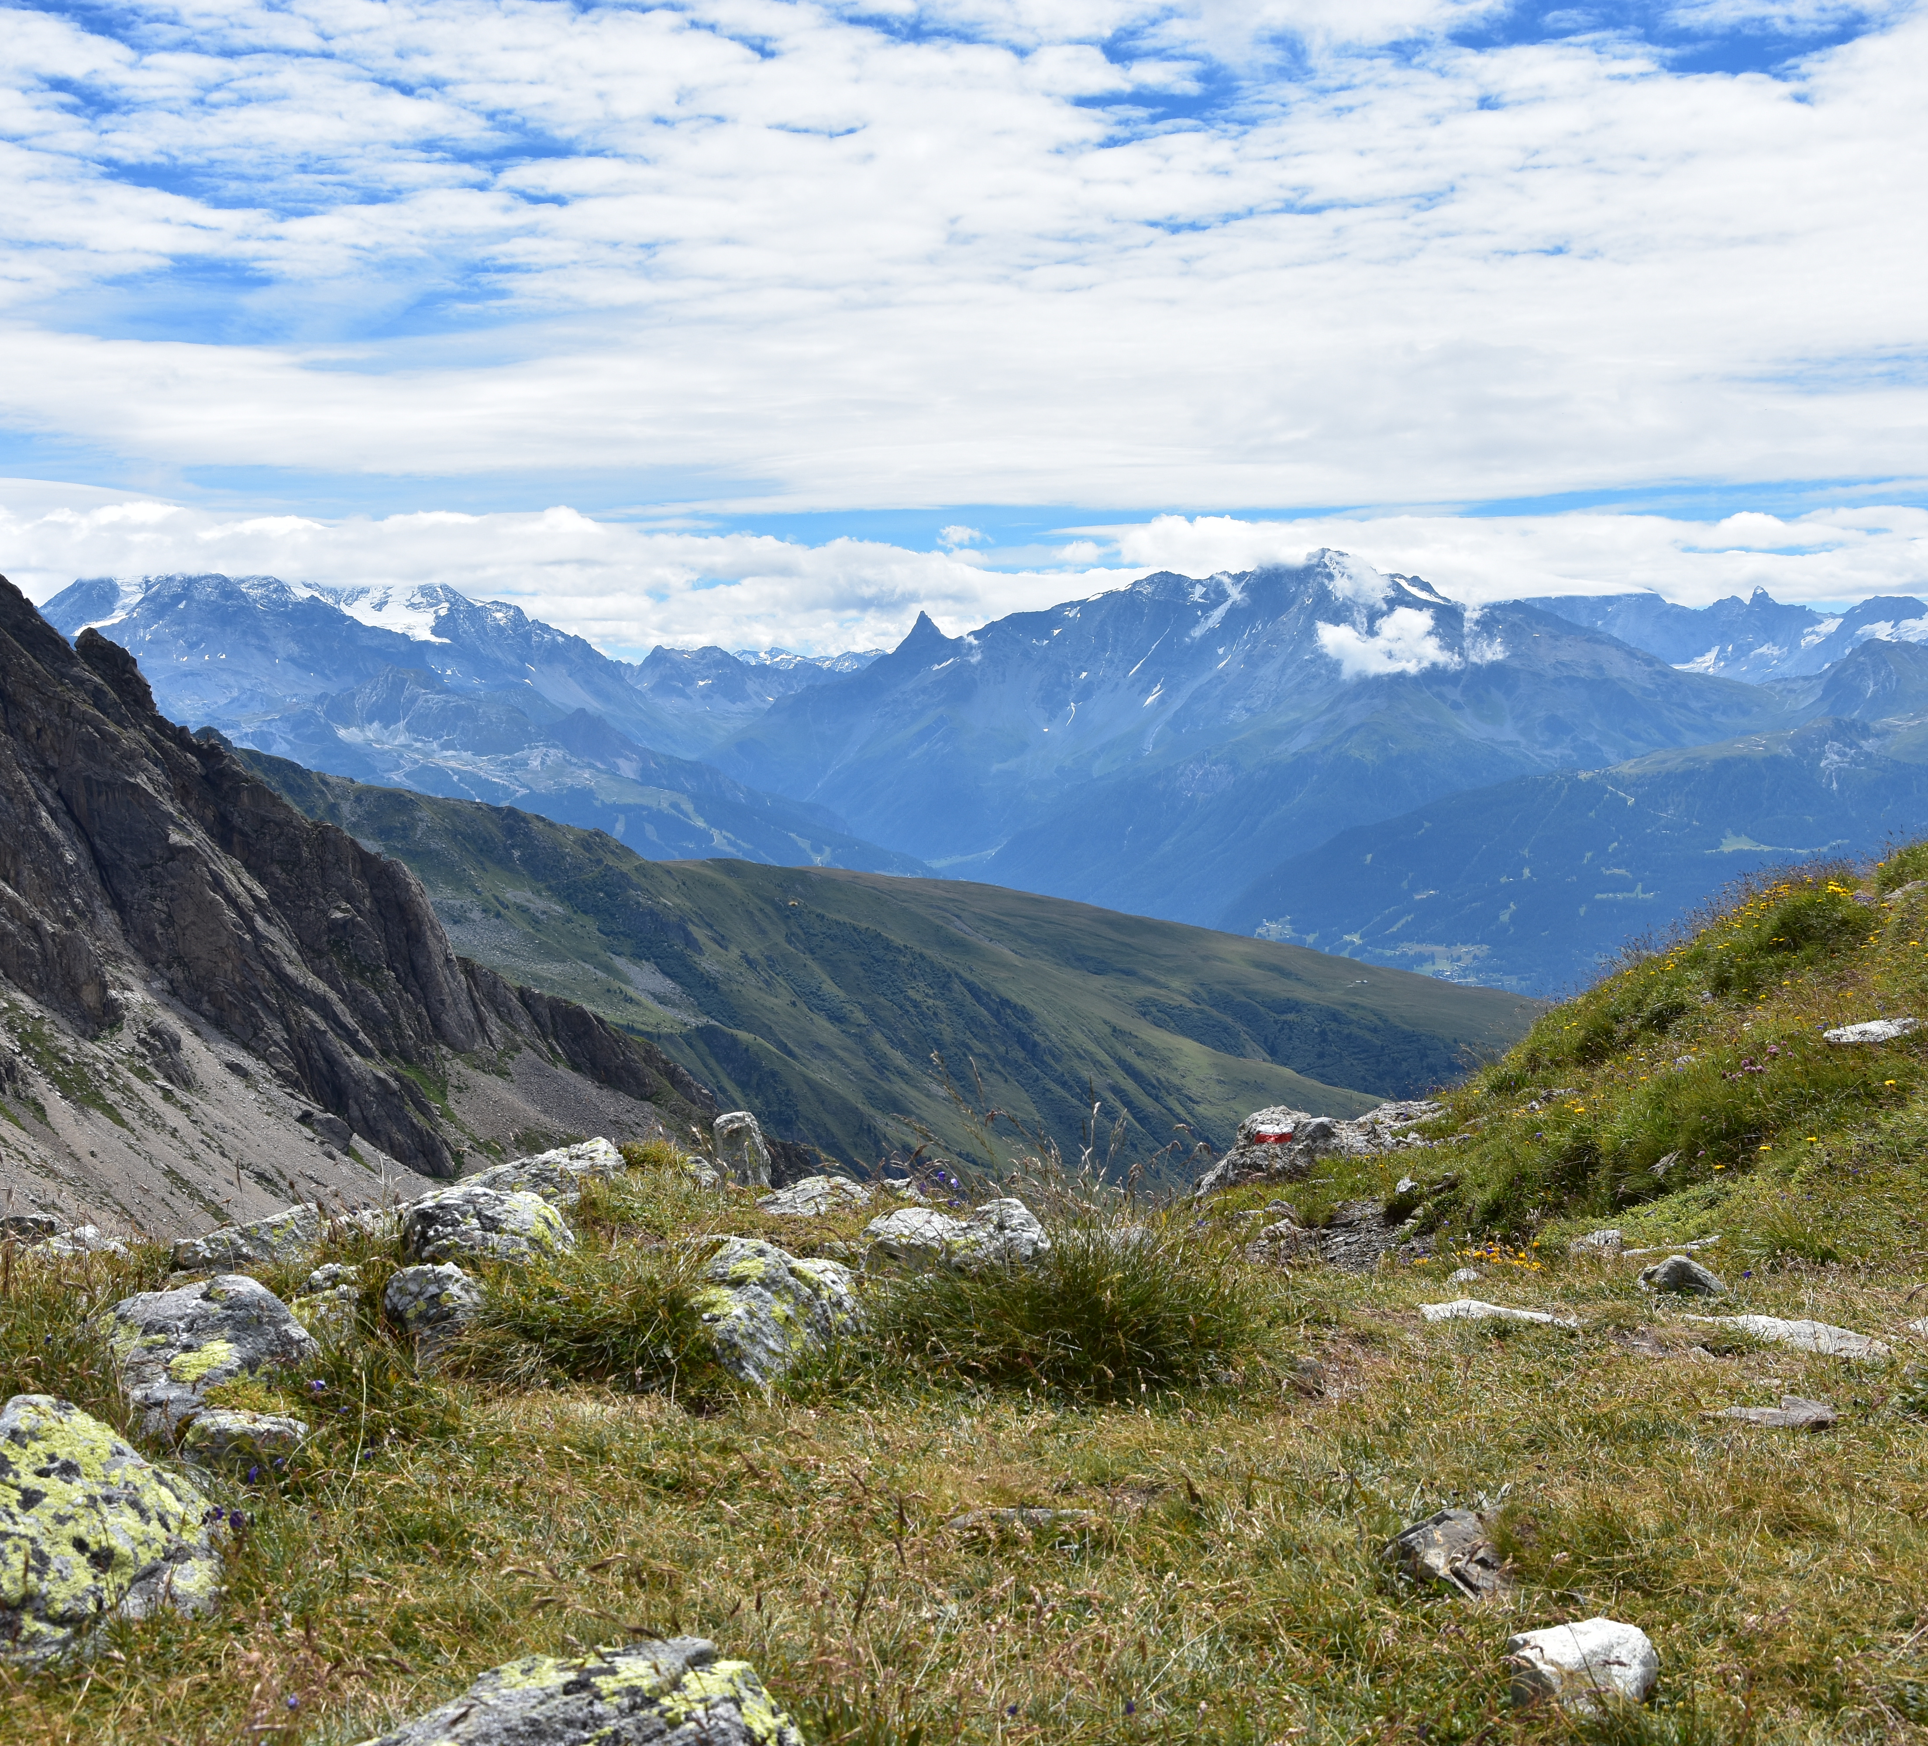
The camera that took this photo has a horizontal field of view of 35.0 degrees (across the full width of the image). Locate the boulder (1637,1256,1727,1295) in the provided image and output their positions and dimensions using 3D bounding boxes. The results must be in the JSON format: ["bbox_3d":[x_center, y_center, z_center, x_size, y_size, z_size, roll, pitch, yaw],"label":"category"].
[{"bbox_3d":[2.163,1.214,9.200,0.265,0.110,0.220,1,2,13],"label":"boulder"}]

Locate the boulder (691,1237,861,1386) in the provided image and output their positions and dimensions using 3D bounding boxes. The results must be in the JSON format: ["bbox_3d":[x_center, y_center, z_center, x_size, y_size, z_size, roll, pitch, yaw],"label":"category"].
[{"bbox_3d":[-0.423,0.975,6.914,0.381,0.303,0.360,0,3,-4],"label":"boulder"}]

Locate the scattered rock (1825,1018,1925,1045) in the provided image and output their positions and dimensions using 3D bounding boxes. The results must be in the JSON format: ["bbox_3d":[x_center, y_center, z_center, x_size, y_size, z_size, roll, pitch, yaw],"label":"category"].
[{"bbox_3d":[3.181,0.549,10.701,0.359,0.080,0.220,1,3,17],"label":"scattered rock"}]

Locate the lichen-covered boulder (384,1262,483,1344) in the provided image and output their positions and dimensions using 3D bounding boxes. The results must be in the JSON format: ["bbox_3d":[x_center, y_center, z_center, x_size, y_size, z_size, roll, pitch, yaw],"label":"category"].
[{"bbox_3d":[-1.469,1.189,8.450,0.272,0.215,0.250,0,2,-10],"label":"lichen-covered boulder"}]

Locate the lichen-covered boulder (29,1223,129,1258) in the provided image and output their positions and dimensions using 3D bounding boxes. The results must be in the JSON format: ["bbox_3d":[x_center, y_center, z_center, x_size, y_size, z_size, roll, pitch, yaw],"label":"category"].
[{"bbox_3d":[-2.417,1.007,8.359,0.280,0.100,0.210,-1,3,-16],"label":"lichen-covered boulder"}]

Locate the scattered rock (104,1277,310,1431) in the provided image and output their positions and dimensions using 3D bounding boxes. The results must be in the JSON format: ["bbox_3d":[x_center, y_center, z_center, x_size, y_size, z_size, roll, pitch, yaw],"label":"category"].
[{"bbox_3d":[-1.590,0.999,6.459,0.440,0.305,0.360,-1,3,-14],"label":"scattered rock"}]

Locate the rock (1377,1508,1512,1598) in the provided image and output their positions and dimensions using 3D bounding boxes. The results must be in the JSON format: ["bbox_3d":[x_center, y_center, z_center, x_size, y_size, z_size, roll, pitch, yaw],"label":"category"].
[{"bbox_3d":[0.937,1.321,5.950,0.259,0.159,0.220,0,2,9],"label":"rock"}]

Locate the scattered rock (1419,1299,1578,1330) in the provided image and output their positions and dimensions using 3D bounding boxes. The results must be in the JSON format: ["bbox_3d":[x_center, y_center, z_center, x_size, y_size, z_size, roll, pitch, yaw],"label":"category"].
[{"bbox_3d":[1.512,1.249,8.650,0.446,0.065,0.280,0,2,10],"label":"scattered rock"}]

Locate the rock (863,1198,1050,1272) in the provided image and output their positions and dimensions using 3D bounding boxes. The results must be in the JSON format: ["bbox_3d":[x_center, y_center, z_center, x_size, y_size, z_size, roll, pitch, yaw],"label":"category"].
[{"bbox_3d":[-0.021,0.960,8.015,0.478,0.214,0.340,0,3,0],"label":"rock"}]

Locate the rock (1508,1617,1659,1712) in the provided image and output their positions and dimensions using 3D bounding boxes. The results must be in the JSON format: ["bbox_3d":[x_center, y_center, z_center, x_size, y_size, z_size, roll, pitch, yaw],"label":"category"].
[{"bbox_3d":[1.074,1.374,5.300,0.263,0.140,0.210,0,2,12],"label":"rock"}]

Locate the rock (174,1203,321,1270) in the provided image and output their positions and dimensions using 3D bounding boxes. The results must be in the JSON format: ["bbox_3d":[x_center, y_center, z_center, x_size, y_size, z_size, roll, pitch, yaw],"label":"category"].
[{"bbox_3d":[-2.227,1.133,9.500,0.465,0.198,0.360,-1,2,-13],"label":"rock"}]

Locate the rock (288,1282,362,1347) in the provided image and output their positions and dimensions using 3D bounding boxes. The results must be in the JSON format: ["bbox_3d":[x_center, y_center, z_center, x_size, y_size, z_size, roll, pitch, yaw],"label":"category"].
[{"bbox_3d":[-1.510,1.039,7.229,0.179,0.142,0.160,-1,3,-12],"label":"rock"}]

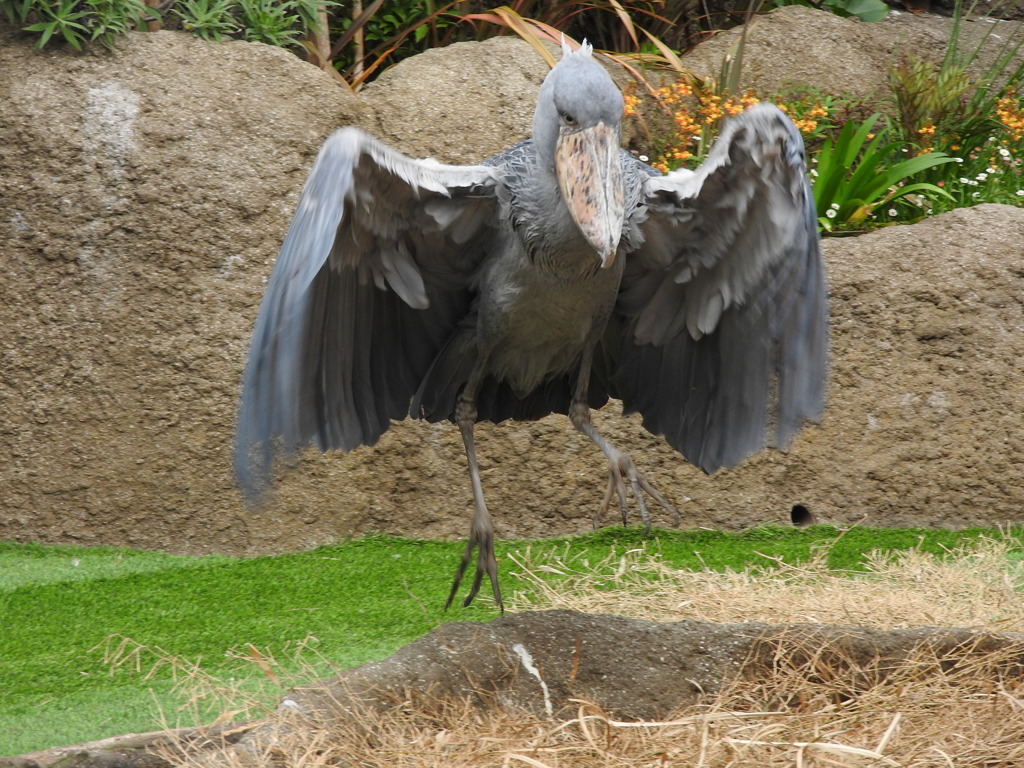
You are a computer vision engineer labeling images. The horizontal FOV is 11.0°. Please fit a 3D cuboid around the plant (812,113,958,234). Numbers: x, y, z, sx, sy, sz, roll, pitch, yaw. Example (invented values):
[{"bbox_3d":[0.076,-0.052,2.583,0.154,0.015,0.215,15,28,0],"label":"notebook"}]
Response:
[{"bbox_3d":[0.737,-0.427,10.800,0.330,0.230,0.300,0,8,0],"label":"plant"}]

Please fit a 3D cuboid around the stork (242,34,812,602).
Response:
[{"bbox_3d":[0.037,-0.110,10.000,1.110,1.030,0.650,-1,8,-6],"label":"stork"}]

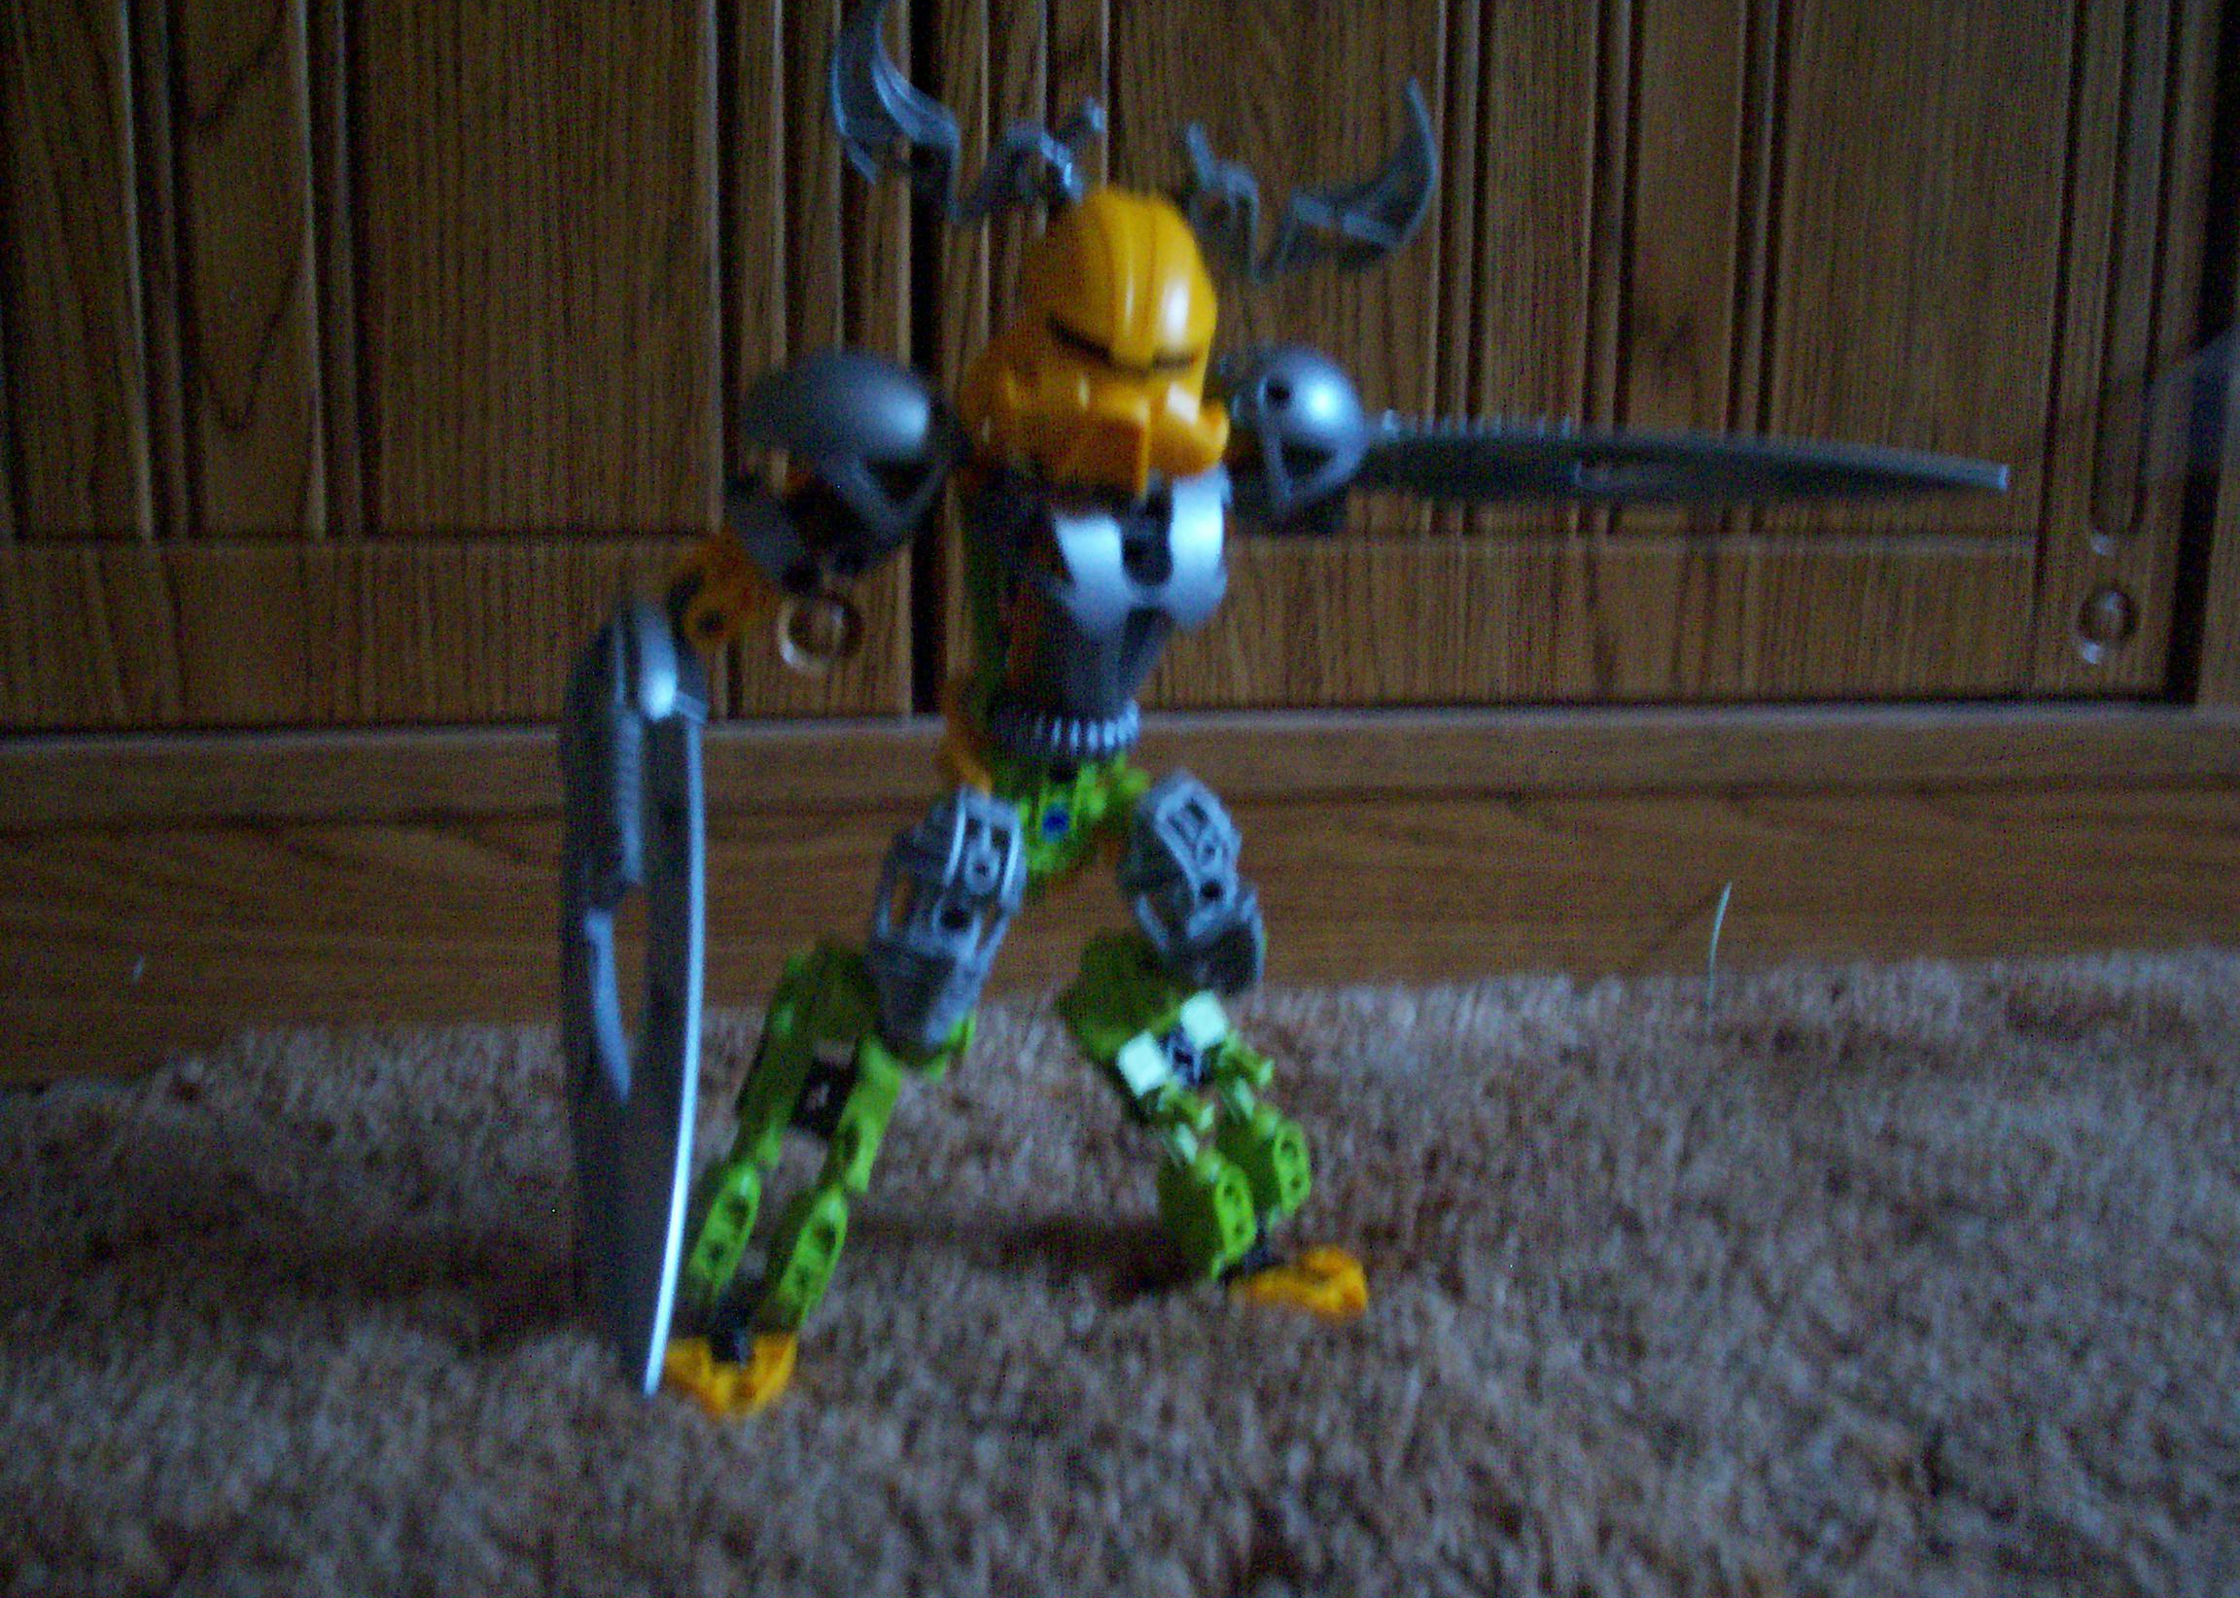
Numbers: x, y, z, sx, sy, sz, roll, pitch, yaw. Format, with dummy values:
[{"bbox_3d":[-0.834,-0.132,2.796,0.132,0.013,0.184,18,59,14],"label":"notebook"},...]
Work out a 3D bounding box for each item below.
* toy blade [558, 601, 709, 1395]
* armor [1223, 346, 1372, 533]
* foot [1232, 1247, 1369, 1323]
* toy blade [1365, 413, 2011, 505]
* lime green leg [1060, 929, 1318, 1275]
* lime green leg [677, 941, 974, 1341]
[{"bbox_3d":[-0.075,0.031,0.360,0.009,0.120,0.026,-4,5,-44],"label":"toy blade"},{"bbox_3d":[0.027,-0.056,0.366,0.021,0.028,0.021,-4,10,-30],"label":"armor"},{"bbox_3d":[0.031,0.085,0.408,0.021,0.008,0.018,5,10,30],"label":"foot"},{"bbox_3d":[0.085,-0.054,0.372,0.122,0.009,0.025,3,-4,-12],"label":"toy blade"},{"bbox_3d":[0.011,0.052,0.396,0.019,0.055,0.024,-9,17,46],"label":"lime green leg"},{"bbox_3d":[-0.047,0.053,0.370,0.025,0.056,0.019,19,7,-28],"label":"lime green leg"}]

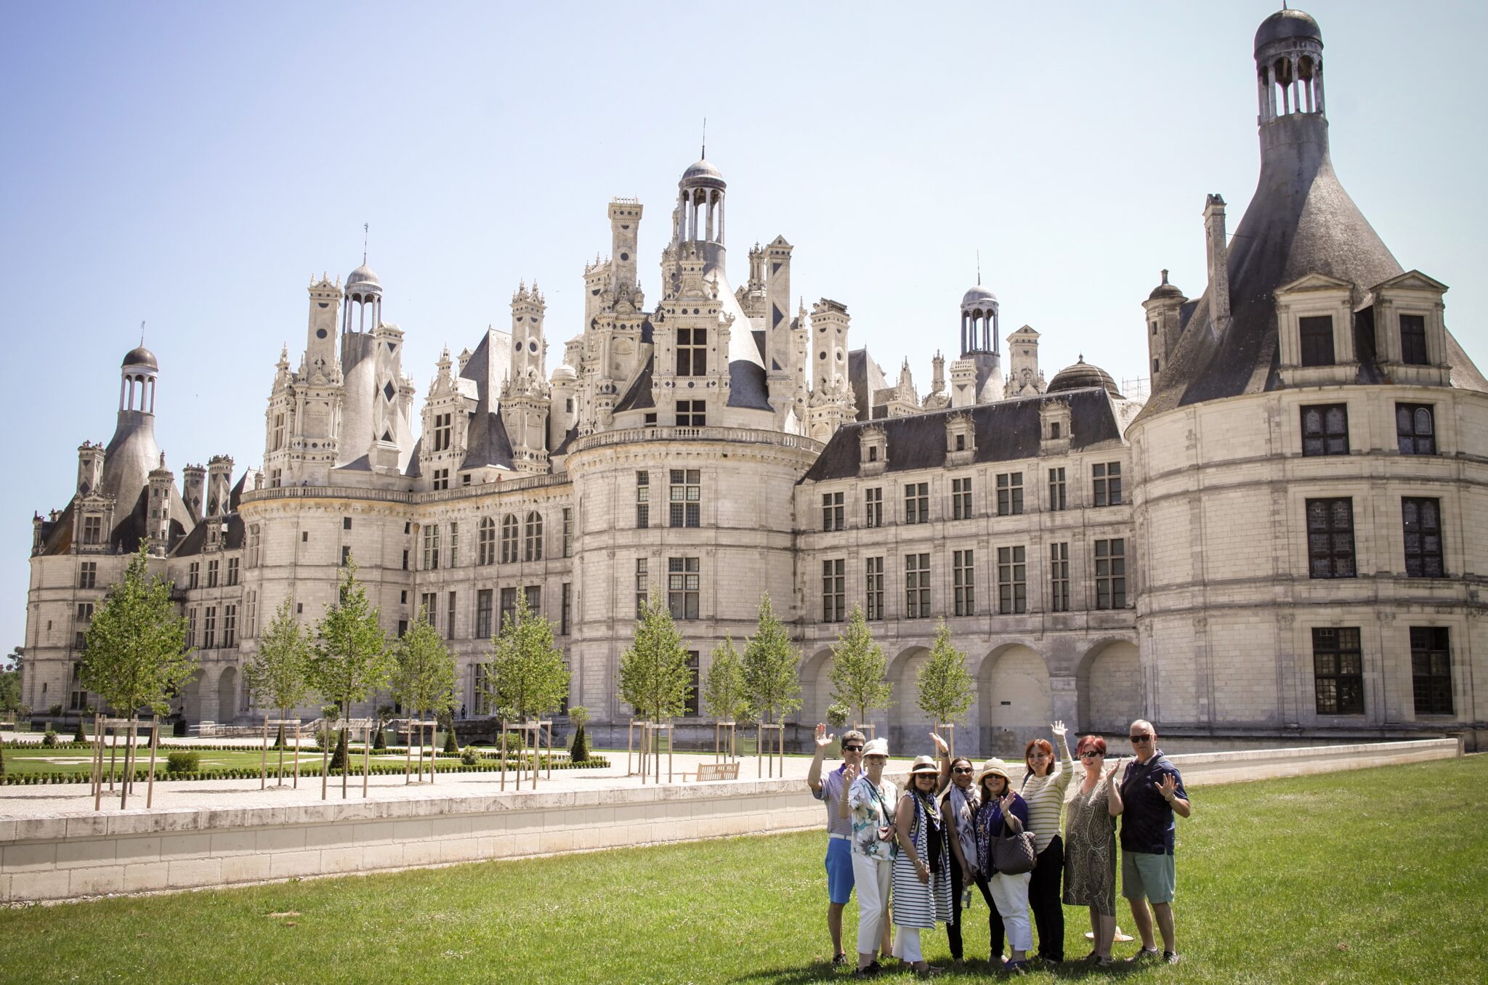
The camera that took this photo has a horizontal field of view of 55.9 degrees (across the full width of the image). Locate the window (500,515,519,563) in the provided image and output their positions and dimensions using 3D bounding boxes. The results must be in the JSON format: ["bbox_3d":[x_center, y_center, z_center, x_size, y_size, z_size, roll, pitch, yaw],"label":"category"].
[{"bbox_3d":[-20.390,4.045,122.242,2.050,4.325,0.350,-7,-12,39],"label":"window"}]

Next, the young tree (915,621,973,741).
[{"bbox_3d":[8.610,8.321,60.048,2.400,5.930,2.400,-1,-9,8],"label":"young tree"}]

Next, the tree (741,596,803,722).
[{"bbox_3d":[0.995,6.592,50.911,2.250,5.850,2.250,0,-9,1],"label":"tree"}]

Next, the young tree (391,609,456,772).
[{"bbox_3d":[-12.233,7.655,53.440,2.450,6.500,2.450,2,-10,-13],"label":"young tree"}]

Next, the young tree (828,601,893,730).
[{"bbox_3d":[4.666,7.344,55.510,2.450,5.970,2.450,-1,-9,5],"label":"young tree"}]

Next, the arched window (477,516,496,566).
[{"bbox_3d":[-22.784,4.316,124.207,2.050,4.393,0.350,-7,-12,39],"label":"arched window"}]

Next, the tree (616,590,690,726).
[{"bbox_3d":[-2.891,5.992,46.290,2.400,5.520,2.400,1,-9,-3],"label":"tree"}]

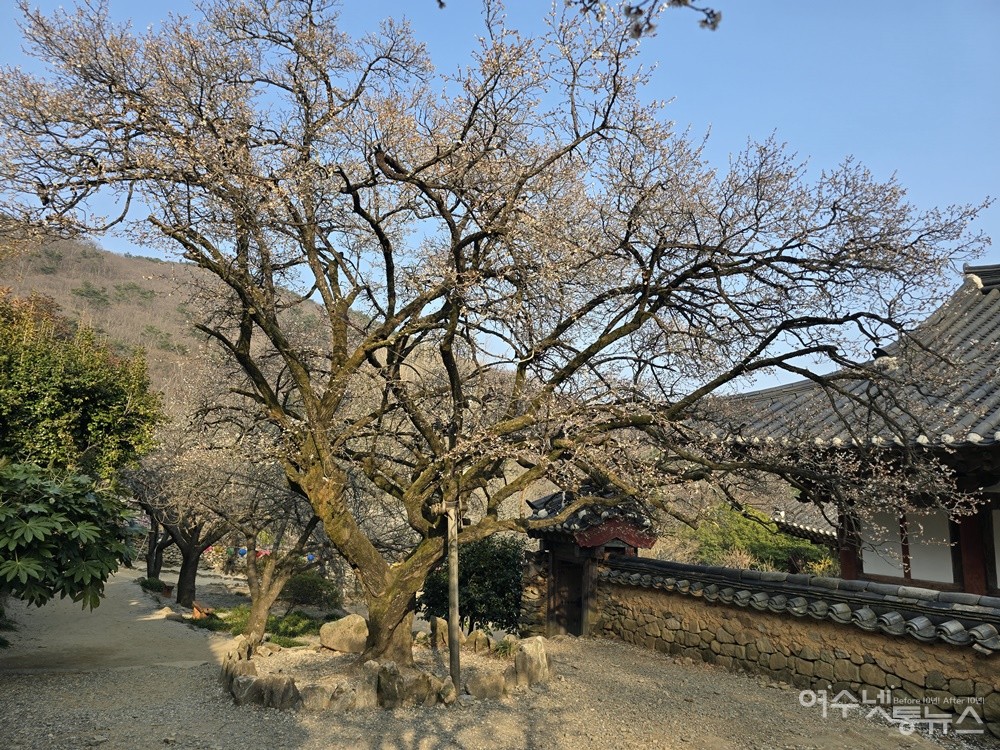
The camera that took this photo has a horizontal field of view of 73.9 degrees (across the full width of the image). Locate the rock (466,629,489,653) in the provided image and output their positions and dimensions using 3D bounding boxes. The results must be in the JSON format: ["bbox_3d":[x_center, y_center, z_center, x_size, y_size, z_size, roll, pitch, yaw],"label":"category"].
[{"bbox_3d":[-0.270,3.342,8.365,0.296,0.268,0.250,1,-7,0],"label":"rock"}]

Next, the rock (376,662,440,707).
[{"bbox_3d":[-0.860,2.900,6.213,0.560,0.365,0.360,1,-8,-5],"label":"rock"}]

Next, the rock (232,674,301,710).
[{"bbox_3d":[-2.151,2.924,6.125,0.604,0.270,0.300,0,-8,8],"label":"rock"}]

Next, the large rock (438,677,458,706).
[{"bbox_3d":[-0.484,2.975,6.249,0.178,0.240,0.200,2,-8,-10],"label":"large rock"}]

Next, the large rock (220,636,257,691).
[{"bbox_3d":[-2.700,2.975,6.864,0.298,0.470,0.450,-1,-8,15],"label":"large rock"}]

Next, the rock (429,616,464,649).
[{"bbox_3d":[-0.694,3.345,8.635,0.453,0.373,0.300,1,-7,0],"label":"rock"}]

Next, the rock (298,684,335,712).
[{"bbox_3d":[-1.661,2.928,6.015,0.301,0.230,0.220,0,-8,5],"label":"rock"}]

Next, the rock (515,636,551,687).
[{"bbox_3d":[0.354,3.098,7.198,0.400,0.440,0.320,5,-9,-30],"label":"rock"}]

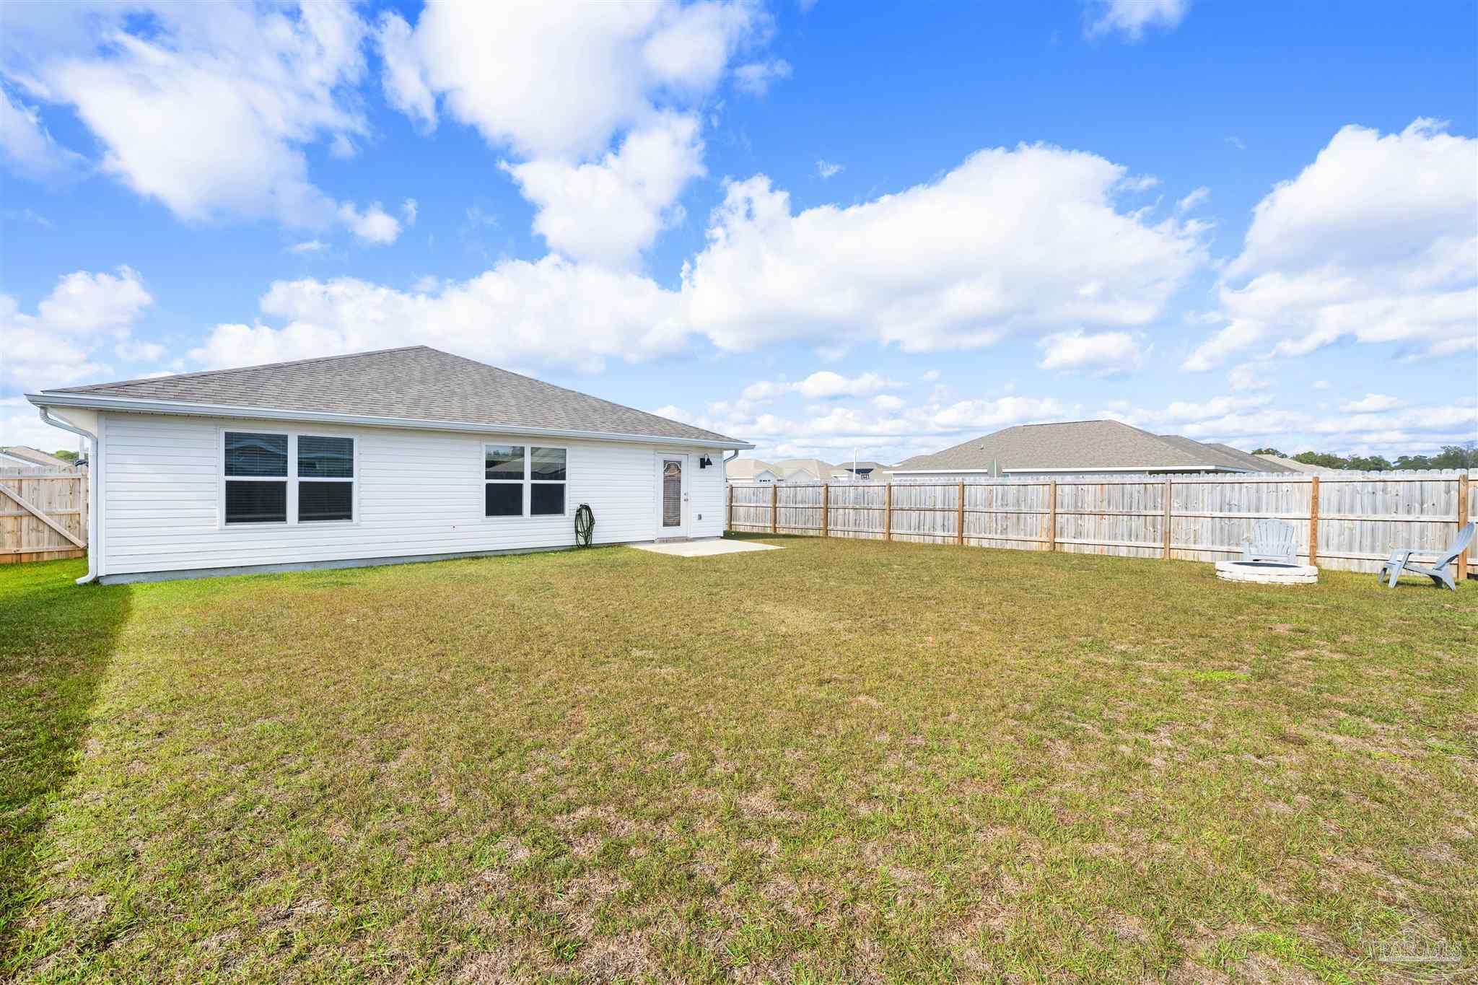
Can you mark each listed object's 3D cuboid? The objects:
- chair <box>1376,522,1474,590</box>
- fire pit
[{"bbox_3d":[9.840,0.900,8.770,0.890,0.970,0.730,0,0,34],"label":"chair"},{"bbox_3d":[8.420,1.280,9.860,1.230,0.215,1.230,0,0,40],"label":"fire pit"}]

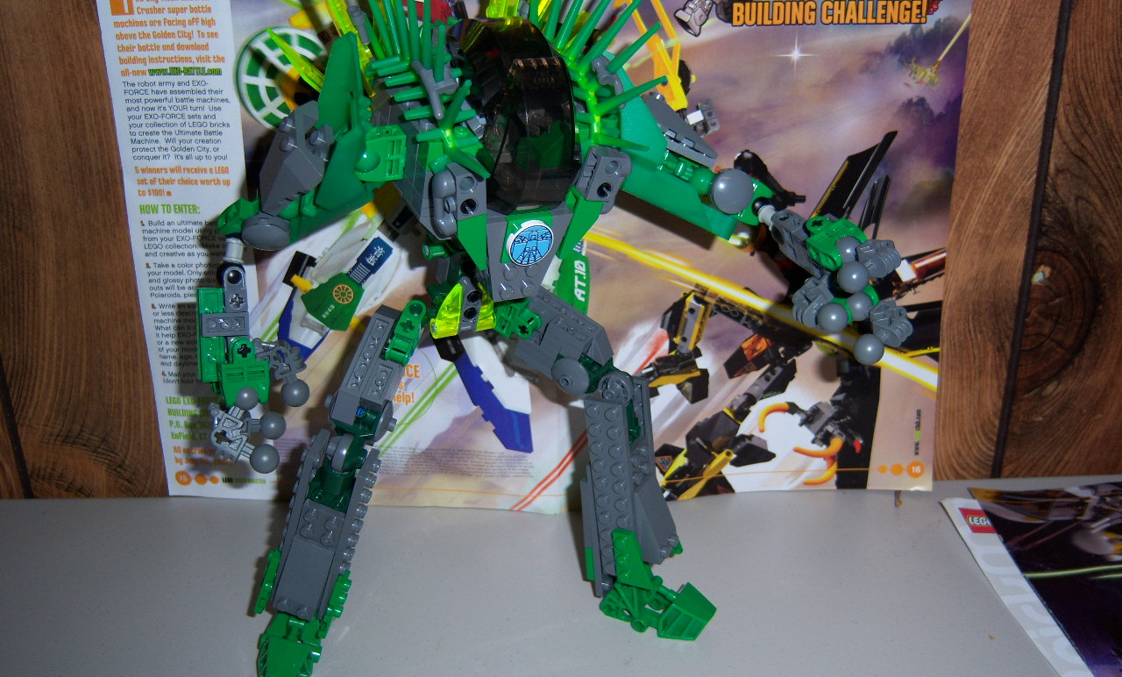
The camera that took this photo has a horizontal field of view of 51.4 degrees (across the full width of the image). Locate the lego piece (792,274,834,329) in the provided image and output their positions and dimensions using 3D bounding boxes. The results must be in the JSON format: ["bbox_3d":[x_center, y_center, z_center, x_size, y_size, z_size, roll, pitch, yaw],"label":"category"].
[{"bbox_3d":[0.084,-0.012,0.388,0.013,0.017,0.012,37,19,8],"label":"lego piece"}]

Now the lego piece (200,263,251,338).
[{"bbox_3d":[-0.115,-0.013,0.401,0.017,0.024,0.011,-5,6,-5],"label":"lego piece"}]

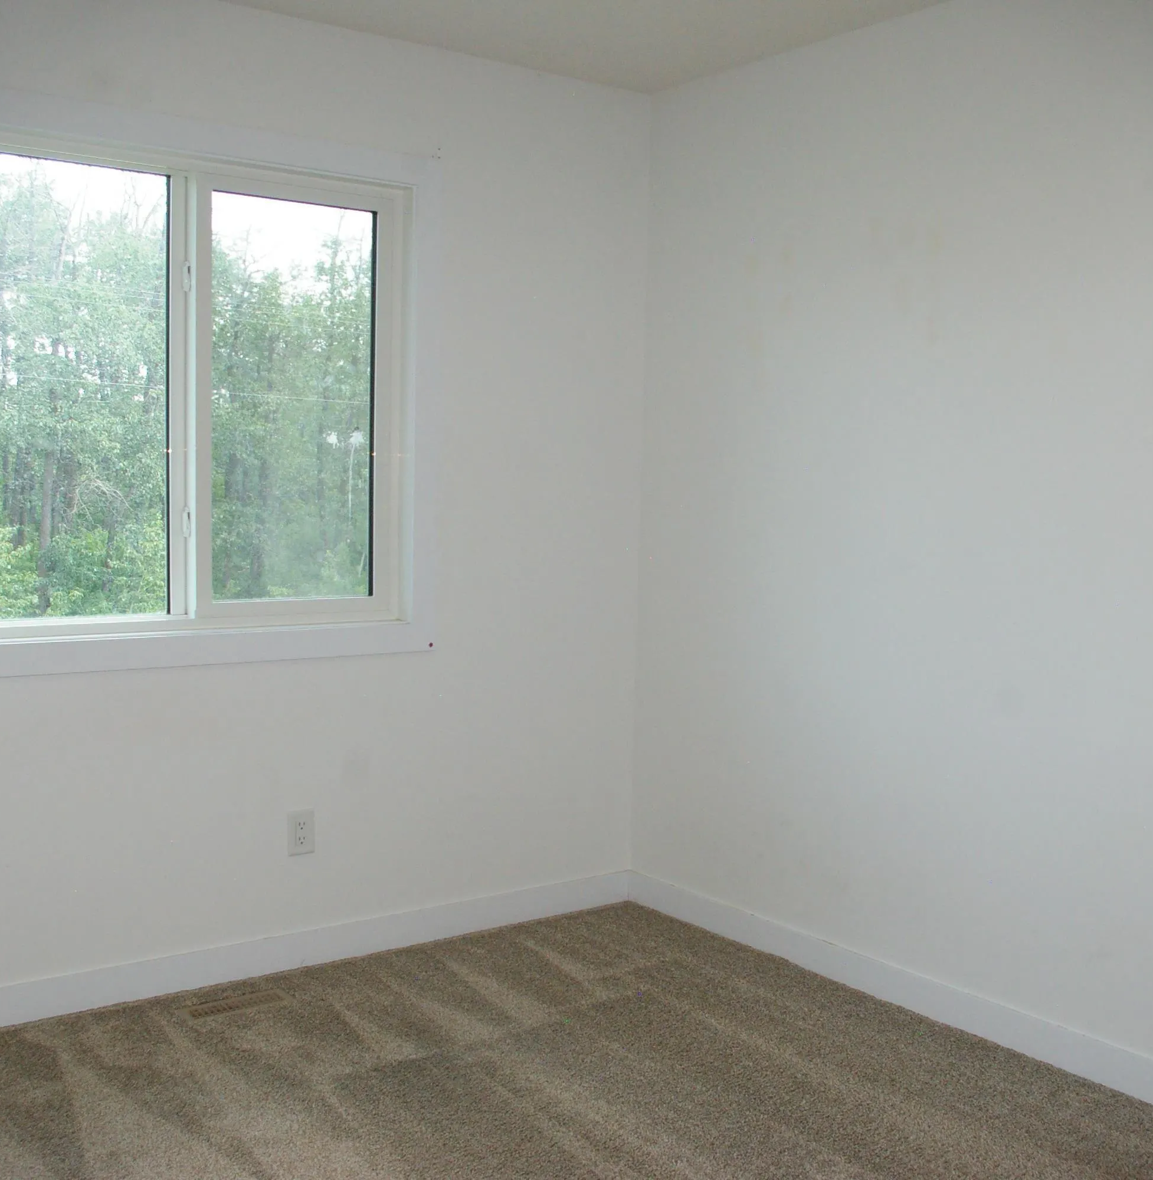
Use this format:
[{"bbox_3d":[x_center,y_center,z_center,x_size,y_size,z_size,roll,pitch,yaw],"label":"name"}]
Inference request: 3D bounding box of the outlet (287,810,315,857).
[{"bbox_3d":[-0.718,0.636,3.476,0.071,0.116,0.012,-1,5,-34],"label":"outlet"}]

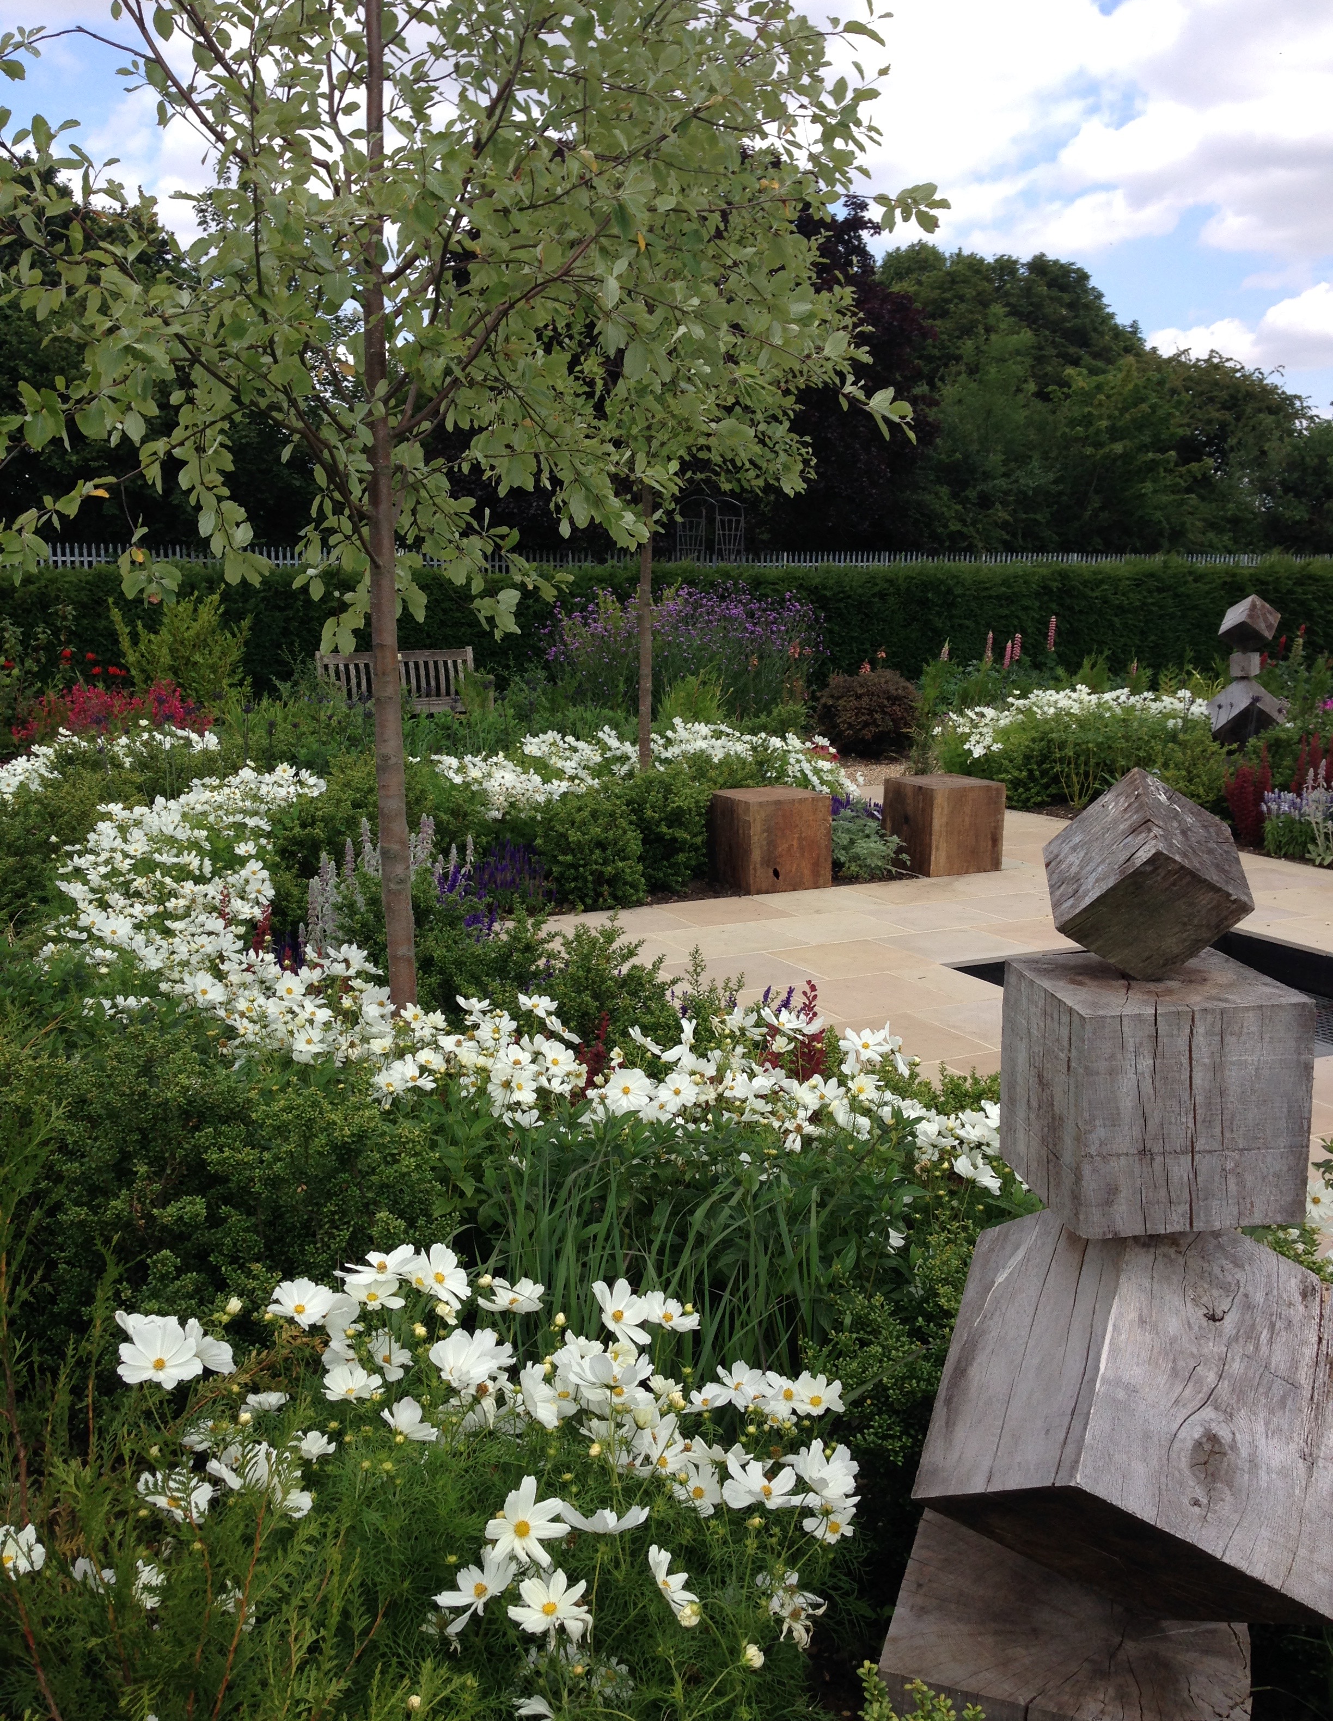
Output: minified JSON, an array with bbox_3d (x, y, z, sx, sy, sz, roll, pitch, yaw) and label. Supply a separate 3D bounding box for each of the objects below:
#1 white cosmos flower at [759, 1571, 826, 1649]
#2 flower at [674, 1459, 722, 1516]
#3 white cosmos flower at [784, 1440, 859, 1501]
[{"bbox_3d":[0.126,0.743,1.680,0.068,0.075,0.045,-2,-11,-9],"label":"white cosmos flower"},{"bbox_3d":[0.032,0.623,1.680,0.060,0.024,0.062,0,50,1],"label":"flower"},{"bbox_3d":[0.164,0.645,1.790,0.055,0.043,0.066,28,19,16],"label":"white cosmos flower"}]

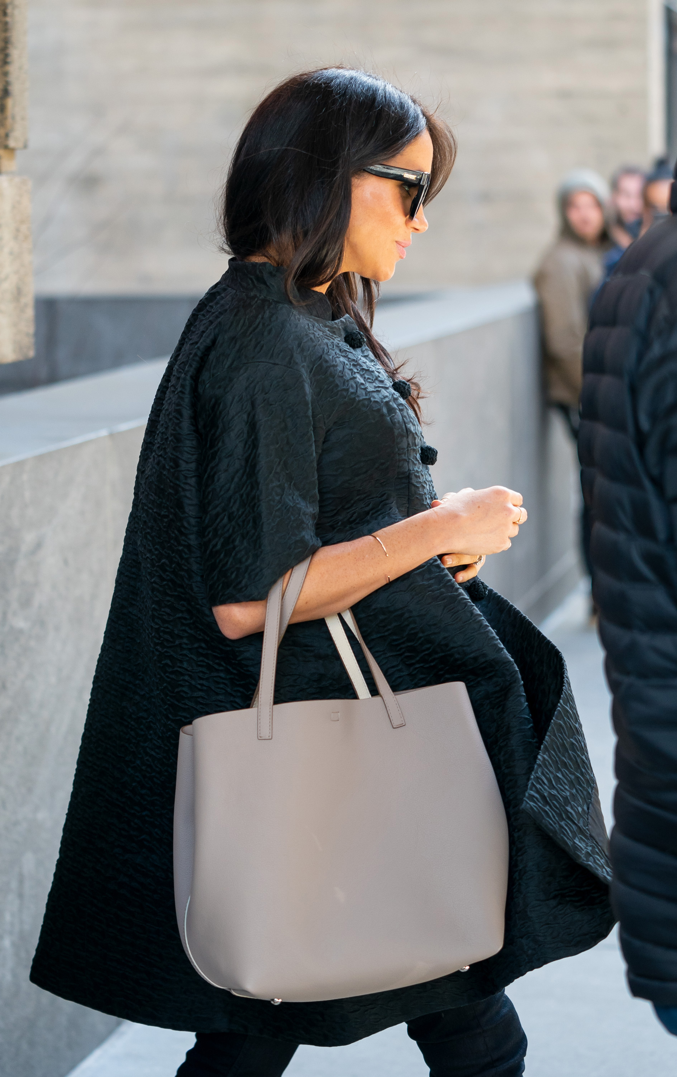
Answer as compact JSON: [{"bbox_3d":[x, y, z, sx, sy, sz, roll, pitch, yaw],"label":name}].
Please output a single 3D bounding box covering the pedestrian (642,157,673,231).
[{"bbox_3d":[1.372,-0.764,9.044,0.520,1.740,0.360,2,10,11],"label":"pedestrian"}]

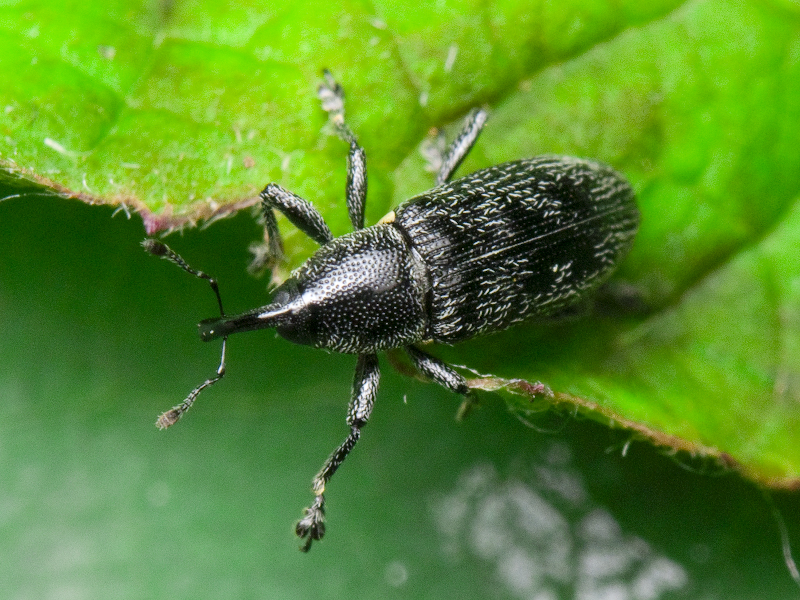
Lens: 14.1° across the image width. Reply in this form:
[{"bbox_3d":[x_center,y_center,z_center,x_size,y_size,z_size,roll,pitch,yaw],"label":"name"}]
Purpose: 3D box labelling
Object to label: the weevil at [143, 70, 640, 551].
[{"bbox_3d":[0.000,0.000,0.042,0.007,0.002,0.006,-16,84,-12],"label":"weevil"}]

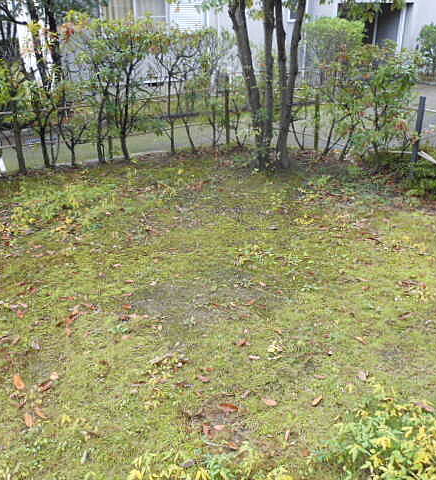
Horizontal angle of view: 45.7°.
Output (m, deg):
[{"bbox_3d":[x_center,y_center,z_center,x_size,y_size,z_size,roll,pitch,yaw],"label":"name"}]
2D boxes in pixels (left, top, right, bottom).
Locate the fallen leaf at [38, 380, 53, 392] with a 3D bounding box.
[{"bbox_3d":[-0.786,0.660,2.368,0.042,0.020,0.082,11,25,23],"label":"fallen leaf"}]

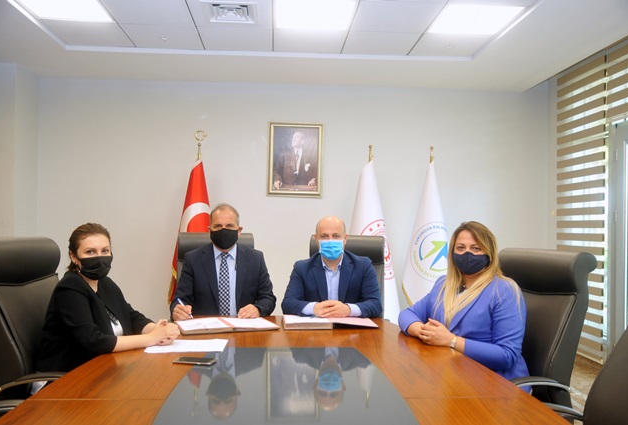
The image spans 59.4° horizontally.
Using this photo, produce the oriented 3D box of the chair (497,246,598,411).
[{"bbox_3d":[0.648,0.710,2.102,0.680,1.160,0.620,1,-2,-16],"label":"chair"}]

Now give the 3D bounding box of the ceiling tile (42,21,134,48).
[{"bbox_3d":[-1.834,-1.463,4.504,0.600,0.020,0.590,1,-1,-3],"label":"ceiling tile"}]

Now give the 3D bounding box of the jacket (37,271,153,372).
[{"bbox_3d":[-0.870,0.465,2.128,0.360,0.470,0.470,0,-2,21],"label":"jacket"}]

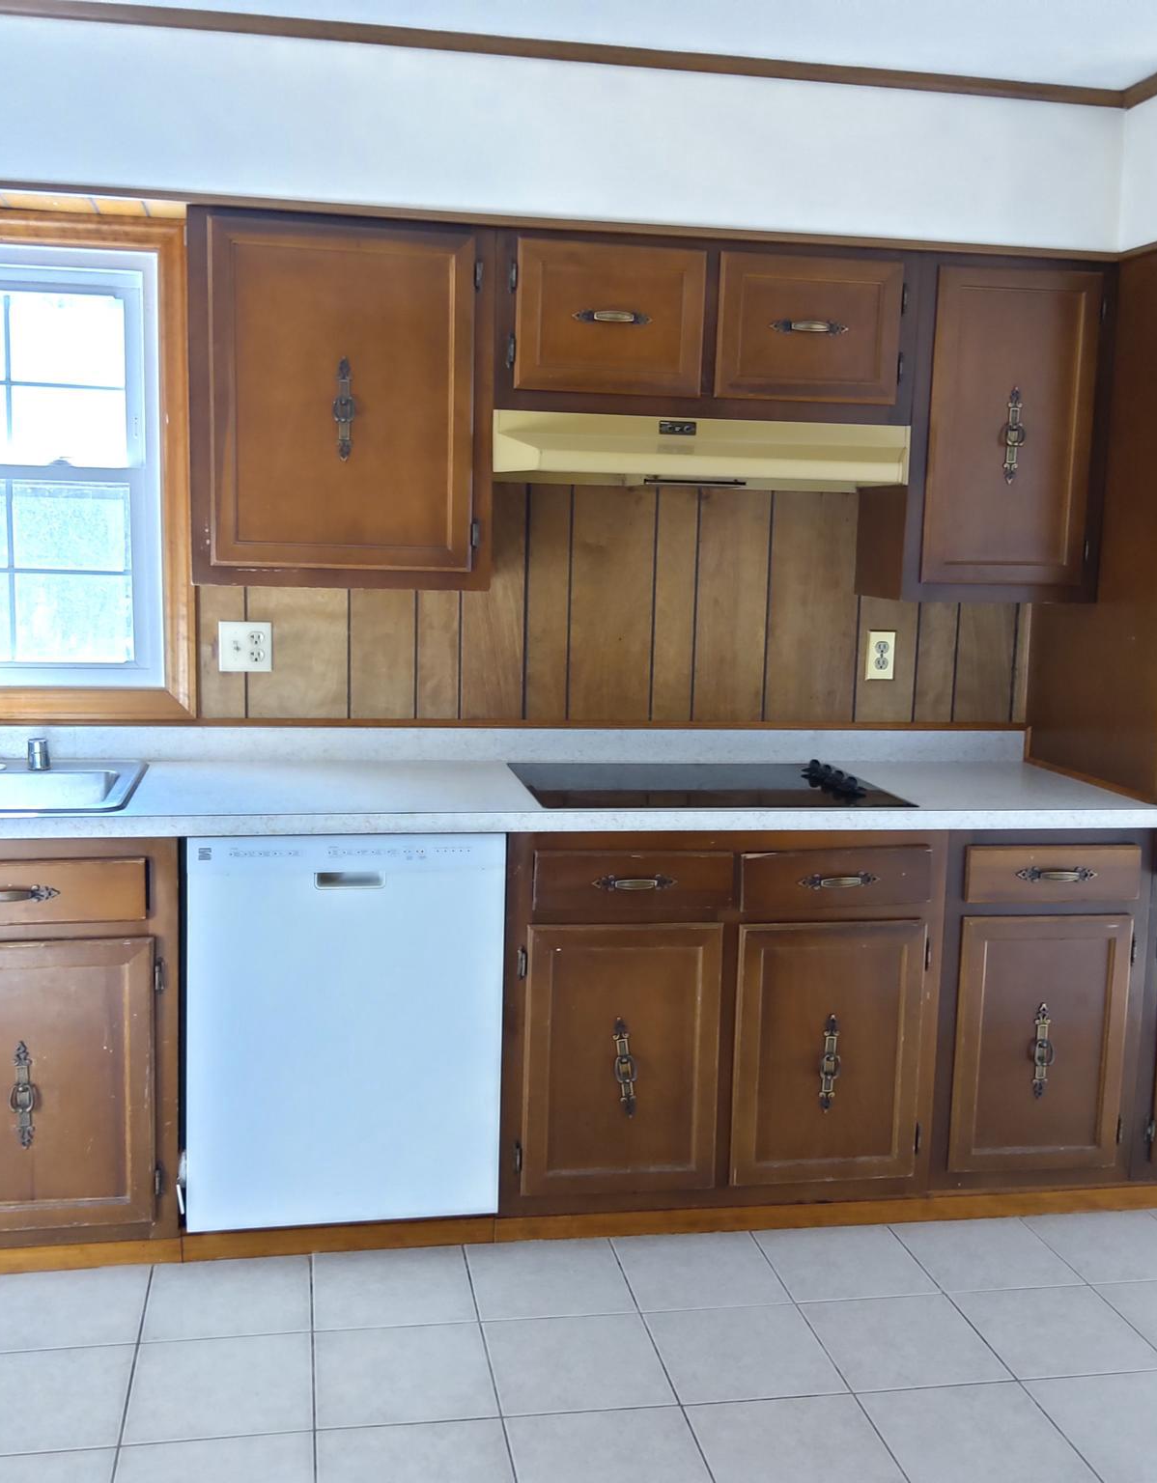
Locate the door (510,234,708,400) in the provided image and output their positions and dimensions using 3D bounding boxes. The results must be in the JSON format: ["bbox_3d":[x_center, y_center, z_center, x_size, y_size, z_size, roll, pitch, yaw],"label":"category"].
[{"bbox_3d":[0.066,-0.876,3.083,0.397,0.297,0.027,0,8,-10],"label":"door"}]

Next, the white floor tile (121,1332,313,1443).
[{"bbox_3d":[-0.603,1.099,2.518,0.303,0.010,0.303,0,8,-10],"label":"white floor tile"}]

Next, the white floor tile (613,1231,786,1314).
[{"bbox_3d":[0.244,1.066,2.982,0.301,0.009,0.295,0,8,-10],"label":"white floor tile"}]

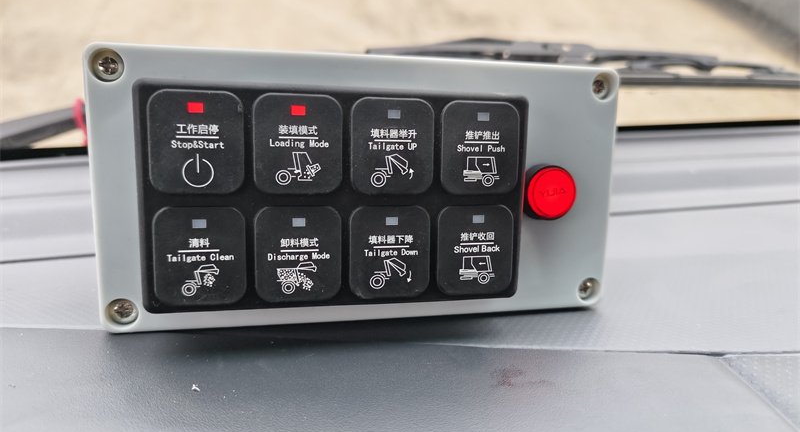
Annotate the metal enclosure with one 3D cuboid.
[{"bbox_3d":[-0.015,-0.014,0.237,0.205,0.103,0.074,-1,9,-12],"label":"metal enclosure"}]

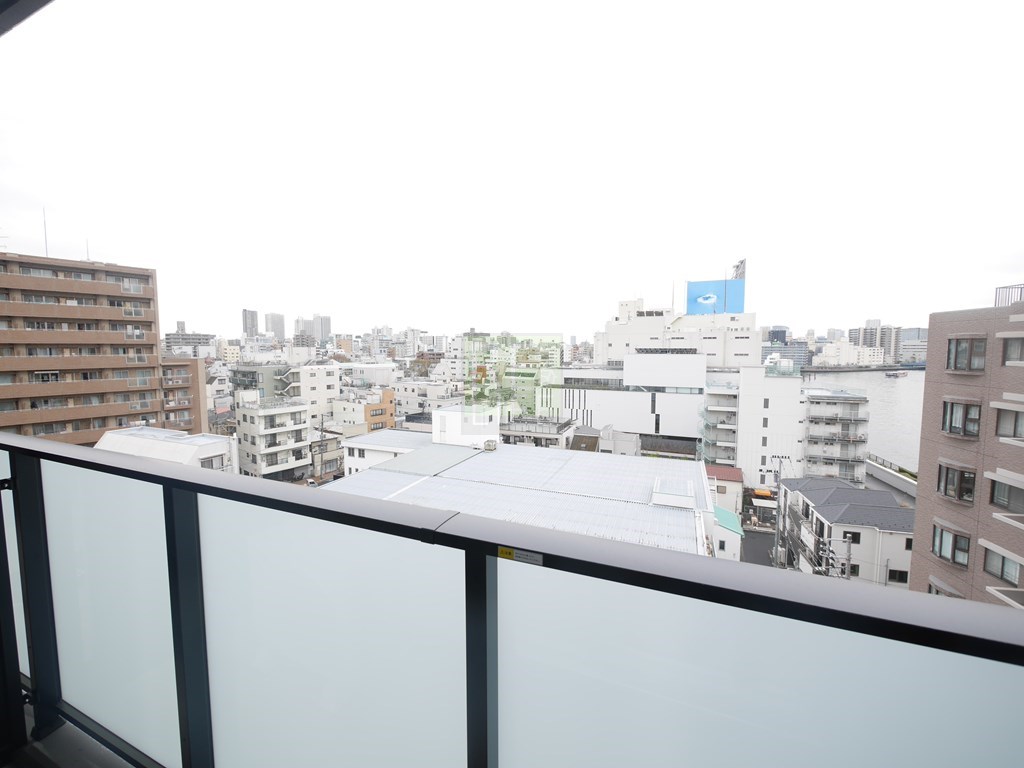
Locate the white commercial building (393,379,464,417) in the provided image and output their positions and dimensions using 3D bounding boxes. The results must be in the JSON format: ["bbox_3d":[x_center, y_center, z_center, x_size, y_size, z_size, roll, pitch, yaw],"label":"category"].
[{"bbox_3d":[-20.000,6.060,102.700,18.000,12.900,9.500,3,6,30],"label":"white commercial building"}]

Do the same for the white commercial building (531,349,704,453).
[{"bbox_3d":[23.900,3.220,91.000,33.500,20.600,19.000,2,5,23],"label":"white commercial building"}]

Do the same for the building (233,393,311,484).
[{"bbox_3d":[-36.900,8.360,65.200,7.200,14.900,7.800,4,6,35],"label":"building"}]

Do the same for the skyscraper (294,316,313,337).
[{"bbox_3d":[-498.000,-111.480,1000.000,29.000,89.500,29.000,4,6,38],"label":"skyscraper"}]

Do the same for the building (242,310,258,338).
[{"bbox_3d":[-600.000,-116.610,950.000,22.500,108.500,22.500,4,7,40],"label":"building"}]

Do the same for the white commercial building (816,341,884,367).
[{"bbox_3d":[338.000,-29.050,415.000,75.000,28.000,24.000,-2,6,-24],"label":"white commercial building"}]

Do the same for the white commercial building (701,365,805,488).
[{"bbox_3d":[40.600,5.940,71.600,13.500,18.600,13.000,2,5,23],"label":"white commercial building"}]

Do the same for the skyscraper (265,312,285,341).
[{"bbox_3d":[-572.000,-118.510,1000.000,30.000,103.500,30.000,4,6,38],"label":"skyscraper"}]

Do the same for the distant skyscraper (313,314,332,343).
[{"bbox_3d":[-458.000,-116.750,1000.000,29.000,100.000,29.000,4,6,38],"label":"distant skyscraper"}]

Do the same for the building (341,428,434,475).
[{"bbox_3d":[-17.100,12.150,64.300,14.500,7.500,10.600,2,6,24],"label":"building"}]

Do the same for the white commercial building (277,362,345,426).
[{"bbox_3d":[-45.400,4.640,92.000,13.500,17.600,8.800,4,7,40],"label":"white commercial building"}]

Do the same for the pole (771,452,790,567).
[{"bbox_3d":[26.000,12.480,40.100,1.700,11.100,0.600,2,5,23],"label":"pole"}]

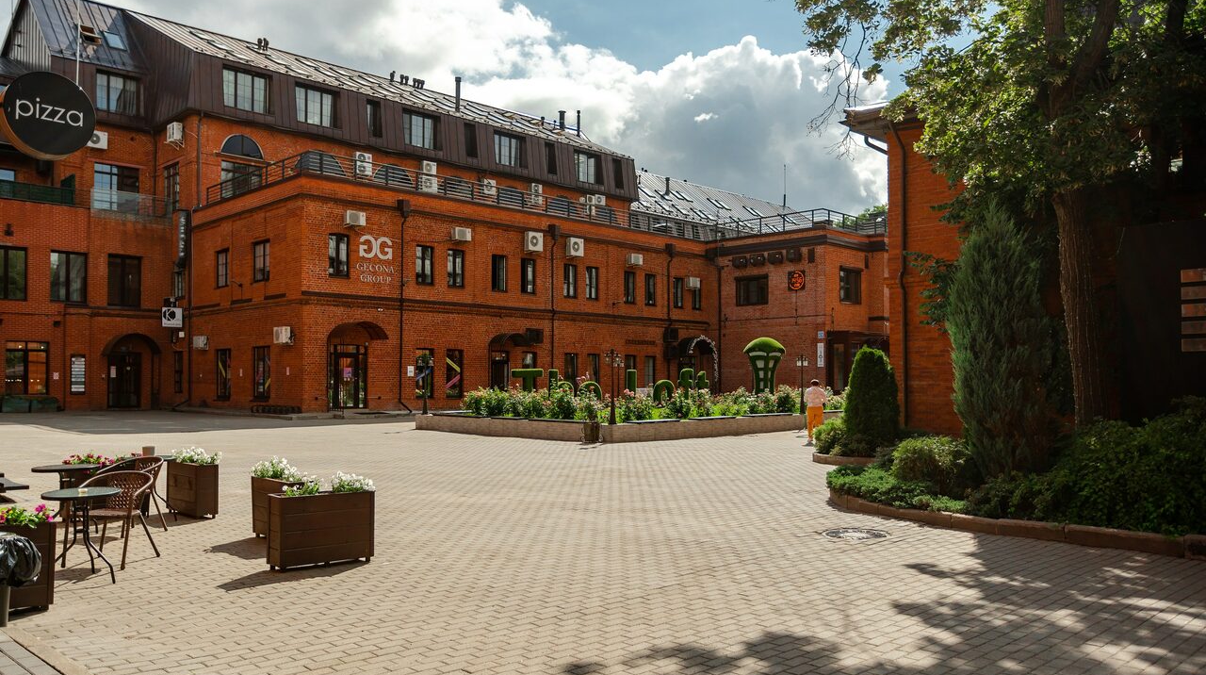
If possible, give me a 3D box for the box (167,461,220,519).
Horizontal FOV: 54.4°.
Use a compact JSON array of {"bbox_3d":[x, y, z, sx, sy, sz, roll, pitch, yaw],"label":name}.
[{"bbox_3d":[-4.708,1.734,13.450,0.270,0.600,0.820,2,-3,-41],"label":"box"}]

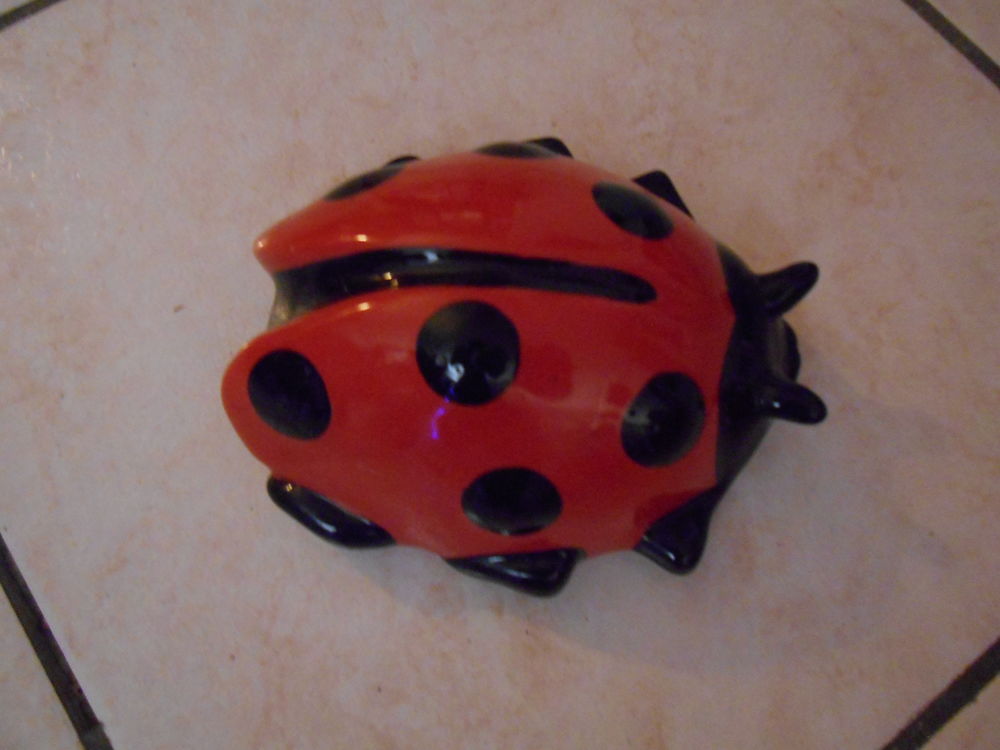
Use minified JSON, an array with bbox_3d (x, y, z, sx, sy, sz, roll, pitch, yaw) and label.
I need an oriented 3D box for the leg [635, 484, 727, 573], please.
[{"bbox_3d":[0.048,0.042,0.201,0.024,0.018,0.022,2,72,-1],"label":"leg"}]

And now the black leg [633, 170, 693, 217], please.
[{"bbox_3d":[0.049,-0.054,0.233,0.023,0.017,0.021,2,72,-1],"label":"black leg"}]

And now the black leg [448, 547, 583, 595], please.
[{"bbox_3d":[0.004,0.050,0.198,0.035,0.017,0.016,2,72,-1],"label":"black leg"}]

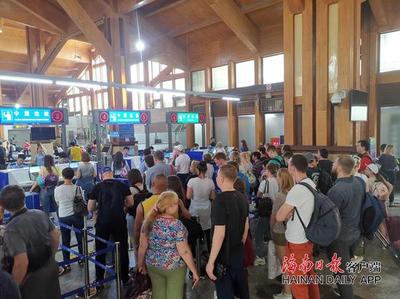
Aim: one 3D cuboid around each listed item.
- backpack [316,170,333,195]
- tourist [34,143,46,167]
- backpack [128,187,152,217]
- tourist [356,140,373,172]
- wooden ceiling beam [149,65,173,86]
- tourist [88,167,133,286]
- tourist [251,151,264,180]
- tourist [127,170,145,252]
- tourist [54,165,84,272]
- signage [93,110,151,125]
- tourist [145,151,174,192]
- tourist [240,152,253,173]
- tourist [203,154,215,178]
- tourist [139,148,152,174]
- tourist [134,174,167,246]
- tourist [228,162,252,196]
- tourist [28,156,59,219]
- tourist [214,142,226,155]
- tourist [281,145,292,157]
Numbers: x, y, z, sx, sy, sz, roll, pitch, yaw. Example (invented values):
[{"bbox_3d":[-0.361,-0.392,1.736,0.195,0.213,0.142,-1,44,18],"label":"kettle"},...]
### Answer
[{"bbox_3d":[2.403,0.645,6.000,0.310,0.470,0.200,-3,4,-27],"label":"backpack"},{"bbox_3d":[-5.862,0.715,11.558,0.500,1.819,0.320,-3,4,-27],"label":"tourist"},{"bbox_3d":[-0.854,0.774,4.550,0.330,0.440,0.200,-4,5,-33],"label":"backpack"},{"bbox_3d":[3.984,0.703,7.558,0.330,1.828,0.500,0,4,18],"label":"tourist"},{"bbox_3d":[-1.889,-3.584,15.213,1.933,0.300,0.280,-26,-14,38],"label":"wooden ceiling beam"},{"bbox_3d":[-1.185,1.092,4.314,0.570,1.690,0.340,-3,4,-18],"label":"tourist"},{"bbox_3d":[1.332,0.884,7.153,0.320,1.658,0.480,1,4,30],"label":"tourist"},{"bbox_3d":[-0.931,1.113,4.801,0.480,1.621,0.320,-3,4,-27],"label":"tourist"},{"bbox_3d":[-2.018,1.107,4.968,0.480,1.610,0.330,-3,5,-21],"label":"tourist"},{"bbox_3d":[-2.395,-1.003,9.808,0.200,0.450,2.019,2,5,43],"label":"signage"},{"bbox_3d":[-0.756,0.937,6.057,0.520,1.802,0.330,-3,4,-23],"label":"tourist"},{"bbox_3d":[1.096,0.884,7.253,0.460,1.657,0.300,-4,4,-33],"label":"tourist"},{"bbox_3d":[0.208,0.899,6.880,0.460,1.620,0.300,-2,4,-12],"label":"tourist"},{"bbox_3d":[-1.377,0.819,8.138,0.480,1.680,0.300,-4,5,-27],"label":"tourist"},{"bbox_3d":[-0.437,1.135,3.504,0.550,1.712,0.360,-3,4,-20],"label":"tourist"},{"bbox_3d":[0.586,1.018,4.739,0.480,1.680,0.320,-3,4,-18],"label":"tourist"},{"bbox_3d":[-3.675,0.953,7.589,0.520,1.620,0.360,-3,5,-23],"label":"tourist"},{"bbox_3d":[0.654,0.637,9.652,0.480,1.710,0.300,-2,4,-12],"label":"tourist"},{"bbox_3d":[2.008,0.770,7.214,0.320,1.730,0.480,2,5,37],"label":"tourist"}]

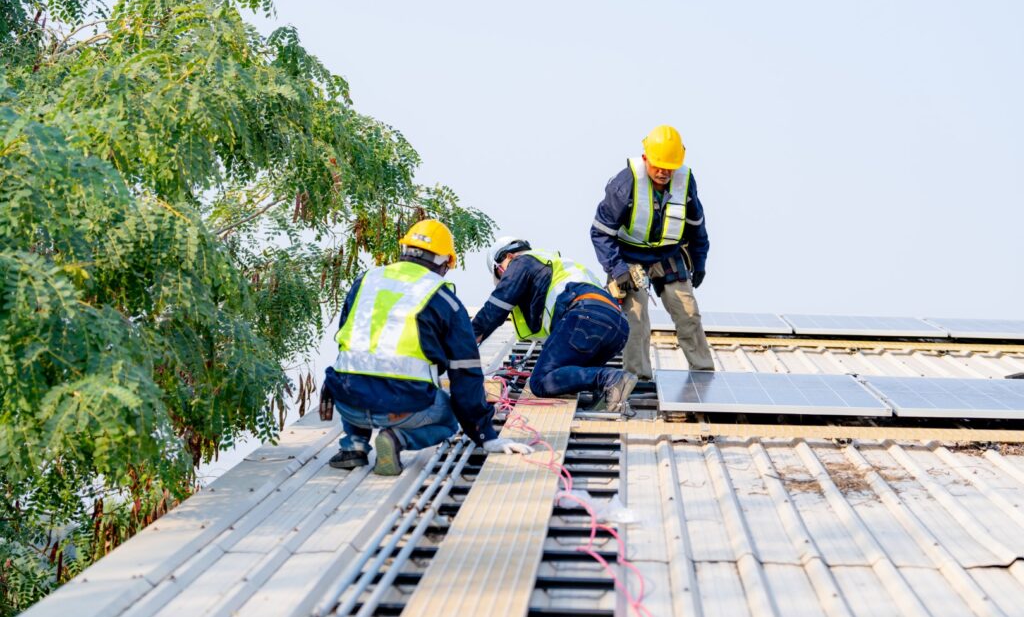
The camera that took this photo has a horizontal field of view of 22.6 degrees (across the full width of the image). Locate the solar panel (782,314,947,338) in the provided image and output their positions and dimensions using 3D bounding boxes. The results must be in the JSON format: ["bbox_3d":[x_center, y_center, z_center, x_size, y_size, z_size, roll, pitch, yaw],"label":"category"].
[{"bbox_3d":[2.521,0.126,18.595,1.027,0.038,2.018,1,3,3],"label":"solar panel"}]

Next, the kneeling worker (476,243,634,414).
[{"bbox_3d":[0.200,0.077,12.350,0.800,0.830,0.520,-1,-4,38],"label":"kneeling worker"}]

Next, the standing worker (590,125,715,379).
[{"bbox_3d":[0.755,-0.269,13.750,0.640,1.440,0.550,2,-3,-9],"label":"standing worker"}]

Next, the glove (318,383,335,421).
[{"bbox_3d":[-0.706,0.350,9.750,0.065,0.165,0.085,2,-3,-5],"label":"glove"}]

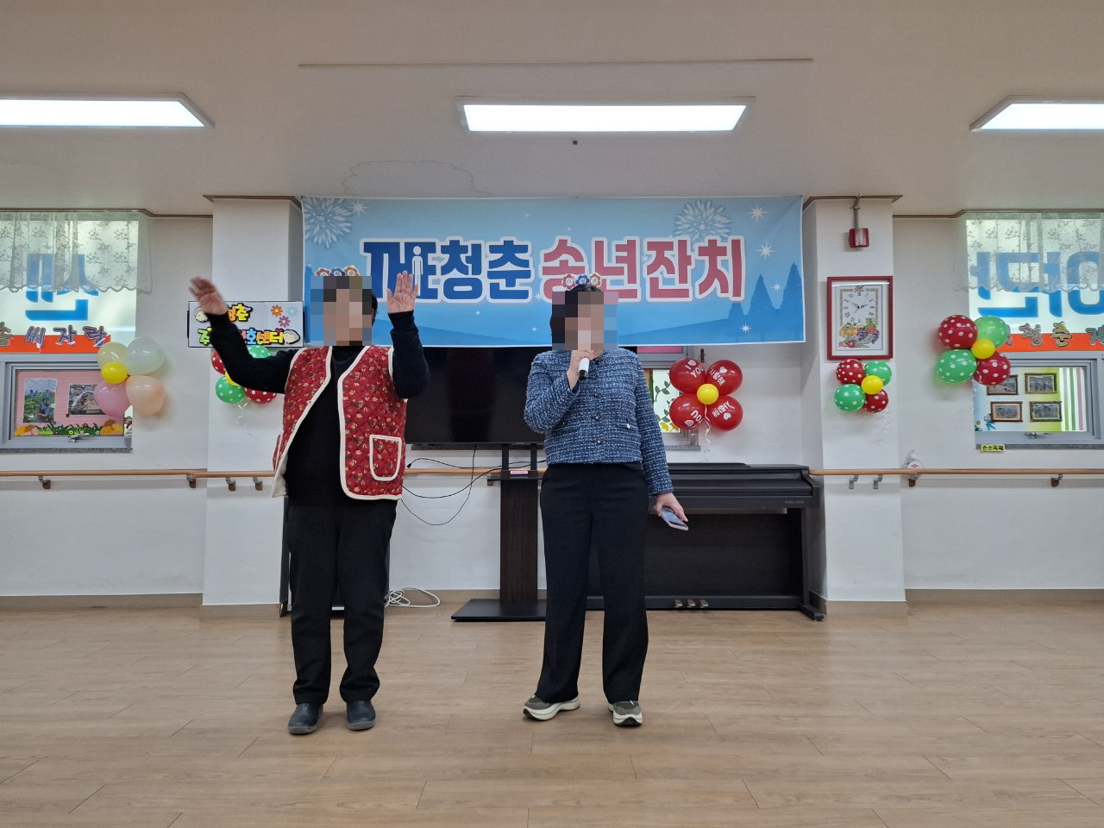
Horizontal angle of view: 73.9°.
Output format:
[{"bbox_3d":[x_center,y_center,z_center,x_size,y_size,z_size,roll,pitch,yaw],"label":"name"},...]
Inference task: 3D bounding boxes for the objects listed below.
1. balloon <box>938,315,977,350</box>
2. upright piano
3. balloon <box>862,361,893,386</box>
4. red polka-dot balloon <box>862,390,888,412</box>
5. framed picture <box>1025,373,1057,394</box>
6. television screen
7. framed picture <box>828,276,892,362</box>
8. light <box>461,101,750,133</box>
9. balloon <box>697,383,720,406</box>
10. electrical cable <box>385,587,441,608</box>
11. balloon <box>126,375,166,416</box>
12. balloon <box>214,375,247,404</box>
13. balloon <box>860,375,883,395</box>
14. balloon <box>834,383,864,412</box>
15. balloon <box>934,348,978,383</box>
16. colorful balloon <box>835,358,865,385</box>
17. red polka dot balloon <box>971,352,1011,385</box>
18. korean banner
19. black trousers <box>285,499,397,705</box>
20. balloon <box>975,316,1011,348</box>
[{"bbox_3d":[2.539,-0.512,4.585,0.220,0.212,0.220,0,-4,0],"label":"balloon"},{"bbox_3d":[0.824,0.744,4.402,1.410,0.875,0.460,0,-3,0],"label":"upright piano"},{"bbox_3d":[1.898,-0.234,4.276,0.158,0.158,0.158,0,-3,0],"label":"balloon"},{"bbox_3d":[1.861,-0.089,4.227,0.170,0.170,0.160,0,-3,0],"label":"red polka-dot balloon"},{"bbox_3d":[3.215,-0.200,4.811,0.208,0.135,0.020,0,-4,0],"label":"framed picture"},{"bbox_3d":[-0.202,-0.230,4.542,1.455,0.835,0.060,0,-3,0],"label":"television screen"},{"bbox_3d":[1.803,-0.561,4.307,0.385,0.485,0.035,0,-4,0],"label":"framed picture"},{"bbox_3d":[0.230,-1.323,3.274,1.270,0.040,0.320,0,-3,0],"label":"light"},{"bbox_3d":[0.950,-0.119,4.463,0.128,0.125,0.128,0,-4,0],"label":"balloon"},{"bbox_3d":[-0.858,1.132,4.517,0.360,0.100,0.170,0,-4,0],"label":"electrical cable"},{"bbox_3d":[-2.539,-0.116,4.590,0.225,0.250,0.230,0,-3,0],"label":"balloon"},{"bbox_3d":[-1.869,-0.143,4.266,0.167,0.170,0.168,0,-3,0],"label":"balloon"},{"bbox_3d":[1.818,-0.164,4.157,0.115,0.110,0.112,0,-3,0],"label":"balloon"},{"bbox_3d":[1.710,-0.089,4.216,0.176,0.167,0.165,0,-3,0],"label":"balloon"},{"bbox_3d":[2.512,-0.294,4.550,0.242,0.218,0.210,0,-3,0],"label":"balloon"},{"bbox_3d":[1.720,-0.238,4.221,0.158,0.155,0.160,0,-4,0],"label":"colorful balloon"},{"bbox_3d":[2.764,-0.290,4.605,0.212,0.222,0.215,0,-3,0],"label":"red polka dot balloon"},{"bbox_3d":[0.008,-0.849,4.378,3.000,0.890,0.030,0,-3,0],"label":"korean banner"},{"bbox_3d":[-0.766,0.641,2.667,0.420,0.850,0.270,0,-3,0],"label":"black trousers"},{"bbox_3d":[2.744,-0.506,4.581,0.215,0.210,0.215,0,-4,0],"label":"balloon"}]

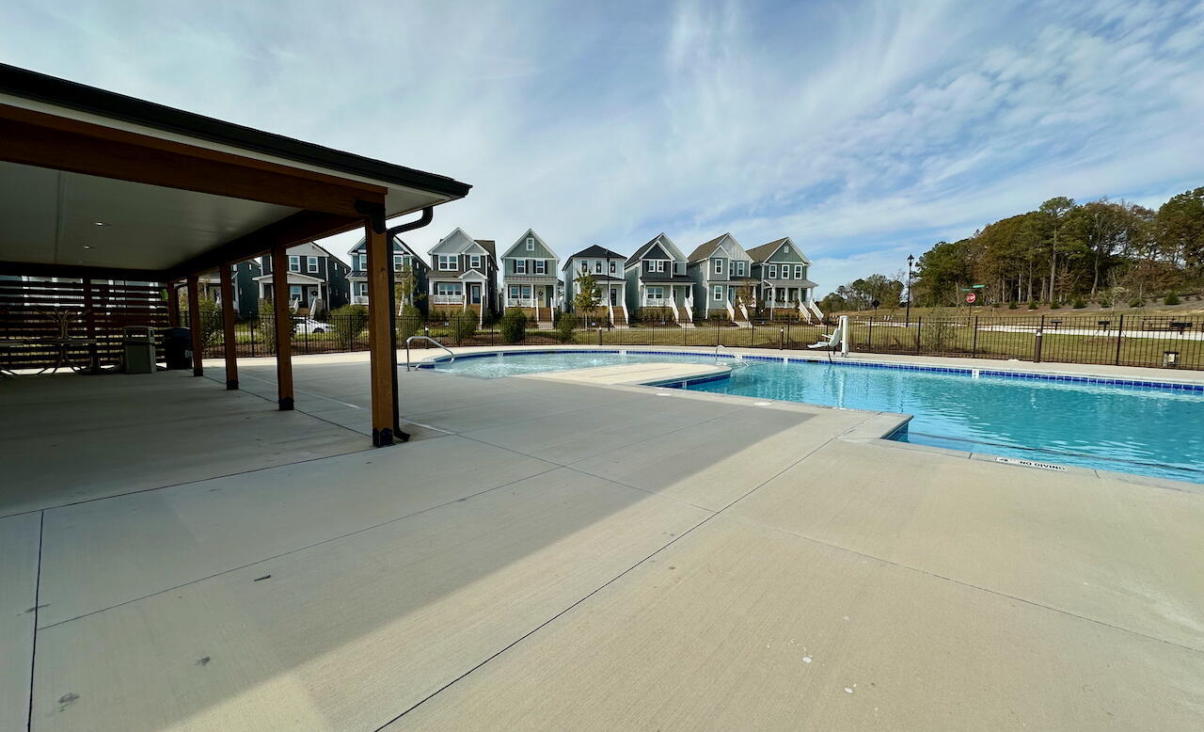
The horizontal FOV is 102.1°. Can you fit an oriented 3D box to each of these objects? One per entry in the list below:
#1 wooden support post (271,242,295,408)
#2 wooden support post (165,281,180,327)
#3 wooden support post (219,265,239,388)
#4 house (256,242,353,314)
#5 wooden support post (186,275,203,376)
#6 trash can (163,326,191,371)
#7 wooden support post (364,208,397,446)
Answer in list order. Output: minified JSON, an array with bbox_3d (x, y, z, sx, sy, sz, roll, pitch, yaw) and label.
[{"bbox_3d":[-4.459,-0.522,6.798,0.140,2.284,0.140,5,6,41],"label":"wooden support post"},{"bbox_3d":[-11.251,-1.071,12.766,0.140,2.284,0.140,5,6,41],"label":"wooden support post"},{"bbox_3d":[-6.723,-0.705,8.787,0.140,2.284,0.140,5,6,41],"label":"wooden support post"},{"bbox_3d":[-33.410,-10.131,55.248,6.266,9.085,14.500,-1,5,-17],"label":"house"},{"bbox_3d":[-8.987,-0.888,10.777,0.140,2.284,0.140,5,6,41],"label":"wooden support post"},{"bbox_3d":[-10.938,-0.442,12.563,0.530,1.070,0.510,5,6,41],"label":"trash can"},{"bbox_3d":[-2.195,-0.339,4.809,0.140,2.284,0.140,5,6,41],"label":"wooden support post"}]

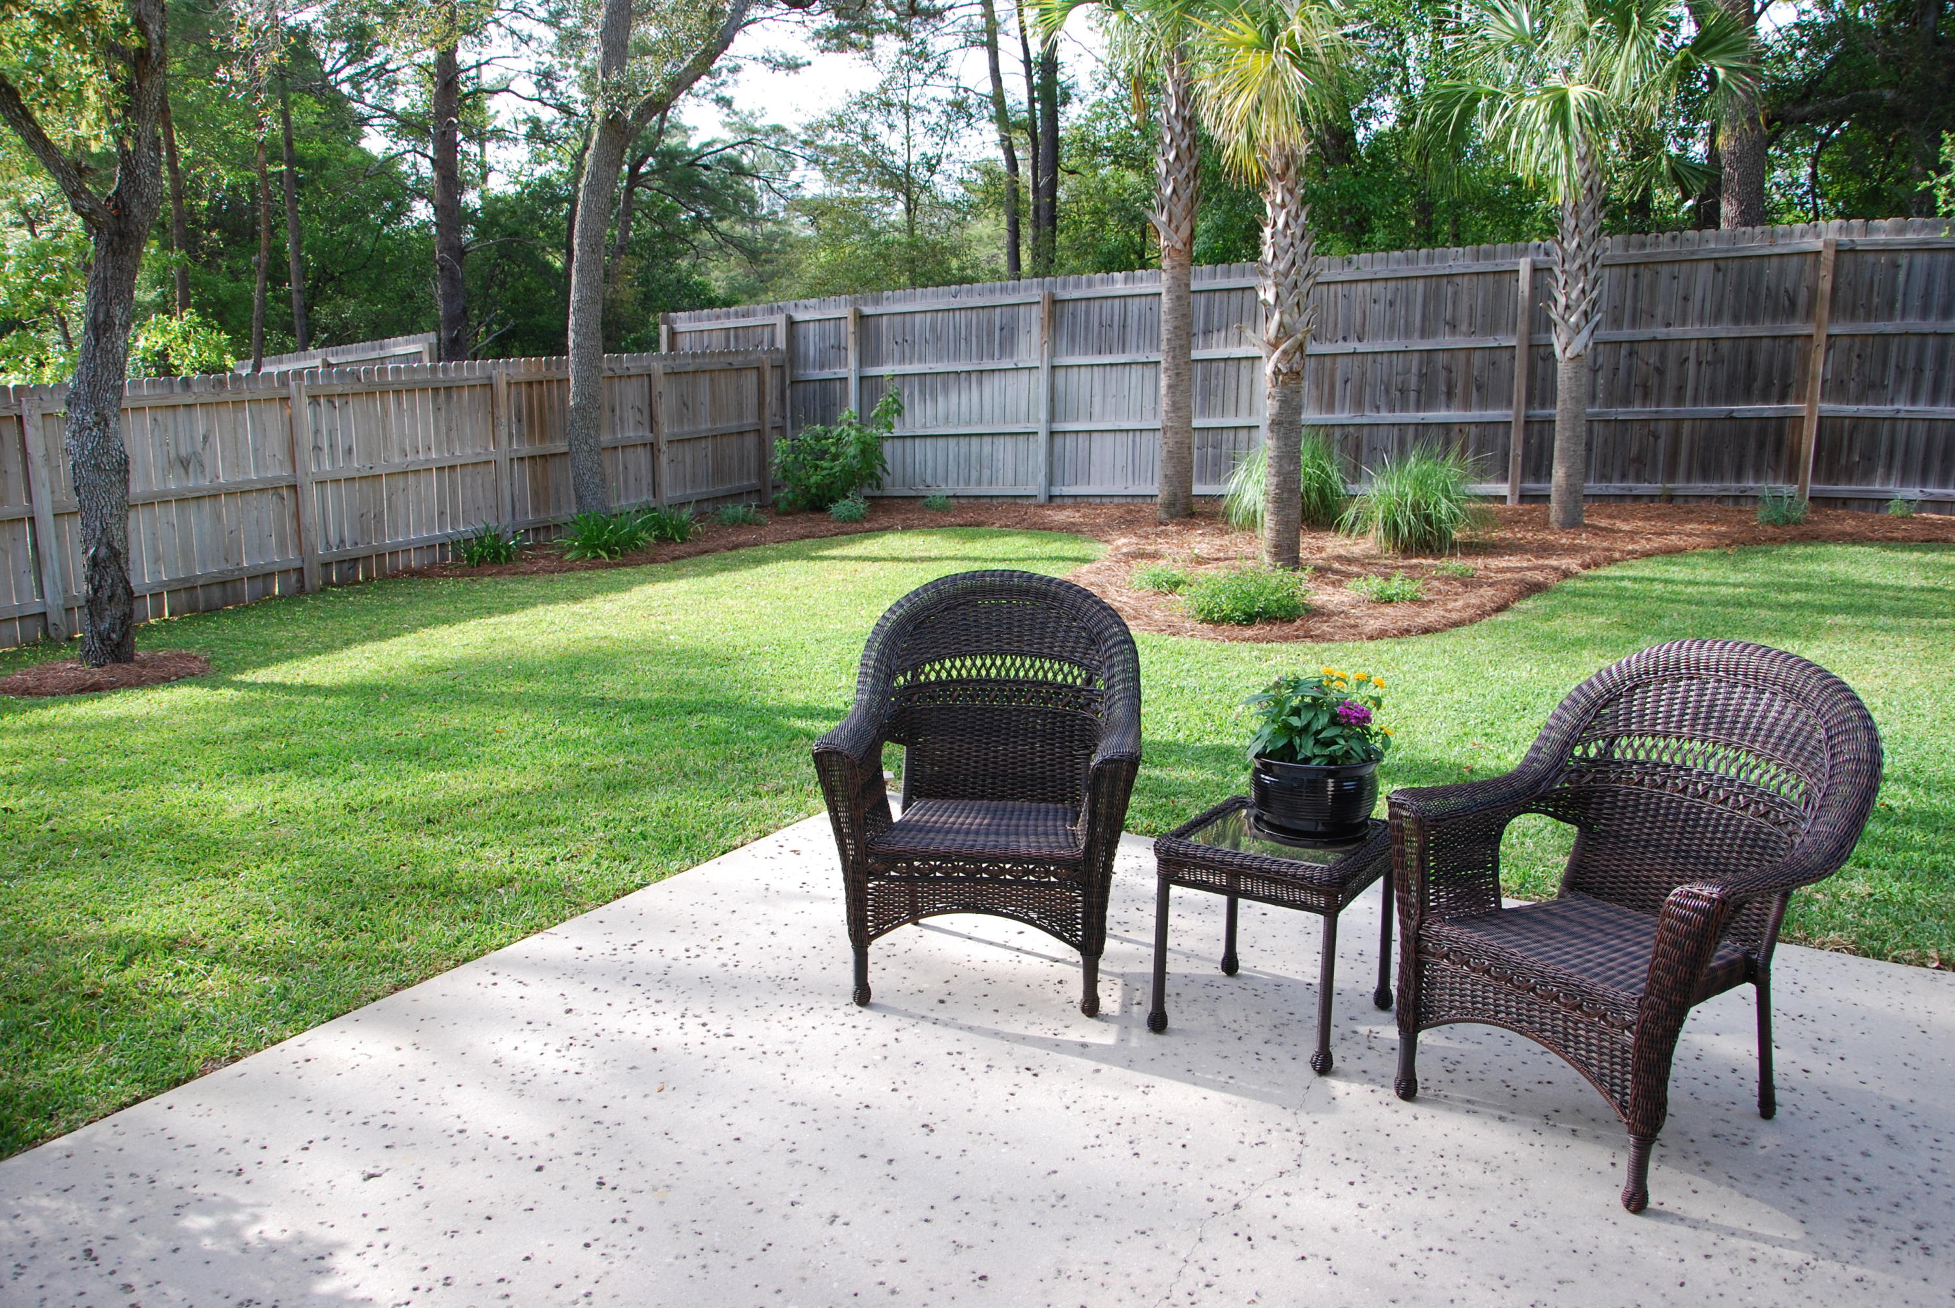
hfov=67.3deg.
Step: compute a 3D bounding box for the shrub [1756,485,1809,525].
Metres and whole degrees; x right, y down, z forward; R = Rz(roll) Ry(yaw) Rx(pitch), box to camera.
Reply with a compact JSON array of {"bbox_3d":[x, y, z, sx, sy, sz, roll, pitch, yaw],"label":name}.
[{"bbox_3d":[6.421,-1.186,11.700,0.414,0.317,0.414,0,10,0],"label":"shrub"}]

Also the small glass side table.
[{"bbox_3d":[0.679,0.625,3.328,0.428,0.444,0.428,7,13,33],"label":"small glass side table"}]

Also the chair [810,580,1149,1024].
[{"bbox_3d":[0.024,0.304,3.641,0.746,0.946,0.718,1,11,5],"label":"chair"}]

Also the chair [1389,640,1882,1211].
[{"bbox_3d":[1.299,0.450,2.902,0.718,0.946,0.746,-6,12,-32],"label":"chair"}]

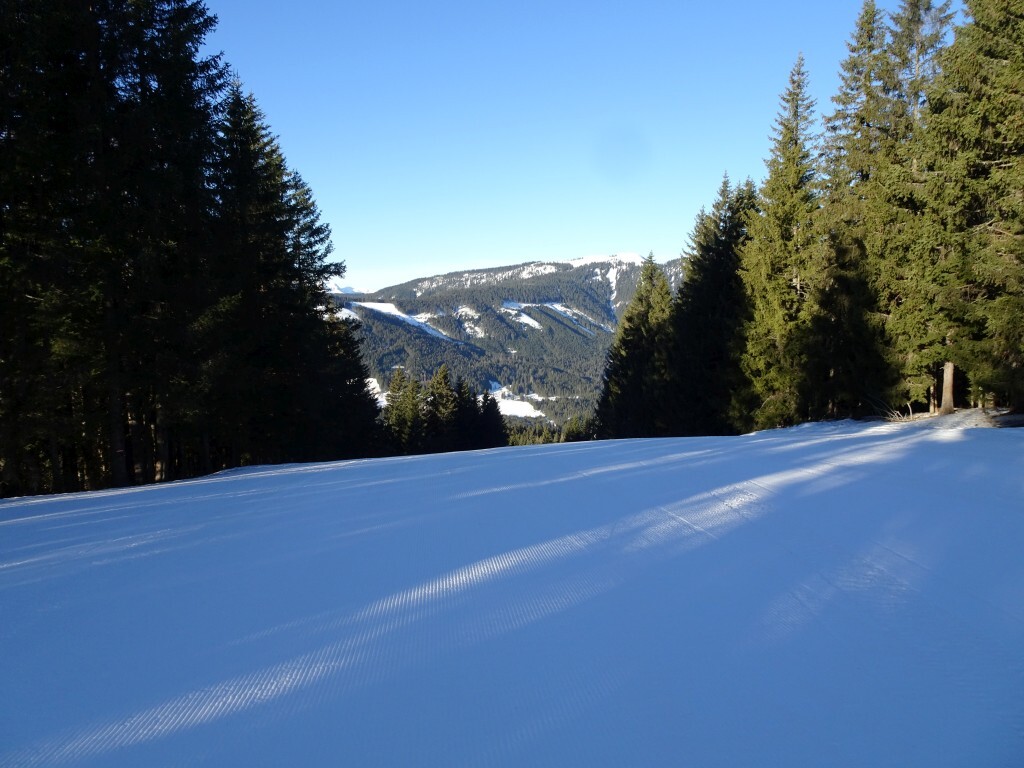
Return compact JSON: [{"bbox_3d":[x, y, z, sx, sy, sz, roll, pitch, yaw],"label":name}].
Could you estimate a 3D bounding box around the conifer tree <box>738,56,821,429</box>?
[{"bbox_3d":[13.300,-6.800,34.000,4.300,17.900,4.300,1,3,0],"label":"conifer tree"}]

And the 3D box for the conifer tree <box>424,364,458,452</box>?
[{"bbox_3d":[-8.700,4.700,87.000,4.600,14.500,4.600,1,3,0],"label":"conifer tree"}]

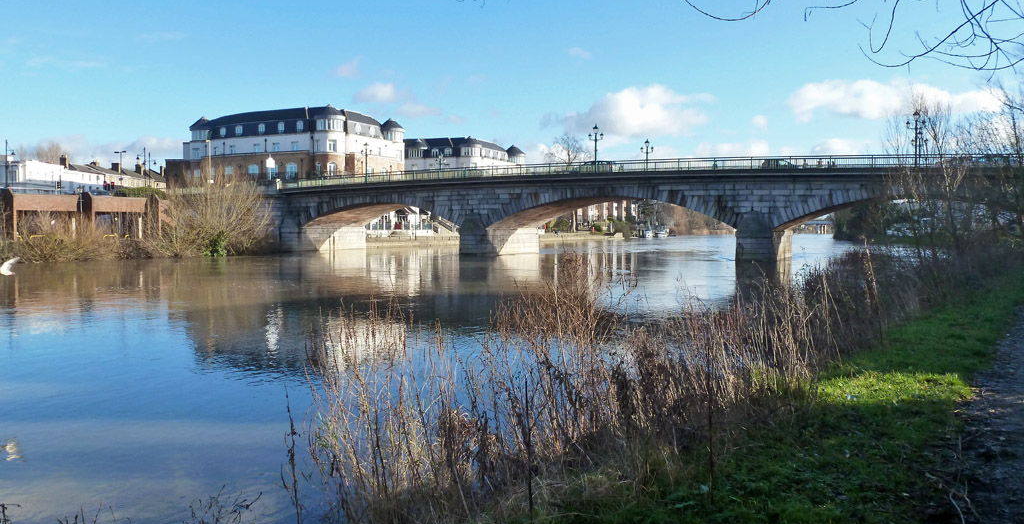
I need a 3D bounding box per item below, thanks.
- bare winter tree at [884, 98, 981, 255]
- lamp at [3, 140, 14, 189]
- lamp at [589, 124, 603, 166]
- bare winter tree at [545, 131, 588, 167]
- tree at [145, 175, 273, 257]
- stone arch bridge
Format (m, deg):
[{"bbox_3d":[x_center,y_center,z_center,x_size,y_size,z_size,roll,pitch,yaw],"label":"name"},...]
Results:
[{"bbox_3d":[23.175,-4.575,42.330,4.700,8.770,4.500,2,3,29],"label":"bare winter tree"},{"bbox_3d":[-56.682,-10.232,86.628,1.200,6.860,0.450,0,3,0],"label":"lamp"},{"bbox_3d":[7.033,-9.354,64.172,1.400,4.200,0.500,2,3,28],"label":"lamp"},{"bbox_3d":[11.957,-17.207,165.380,10.500,21.560,10.000,0,3,4],"label":"bare winter tree"},{"bbox_3d":[-27.948,-4.274,70.882,10.700,7.500,8.300,-1,3,-21],"label":"tree"},{"bbox_3d":[9.715,-4.448,70.292,75.000,8.300,13.400,2,3,28],"label":"stone arch bridge"}]

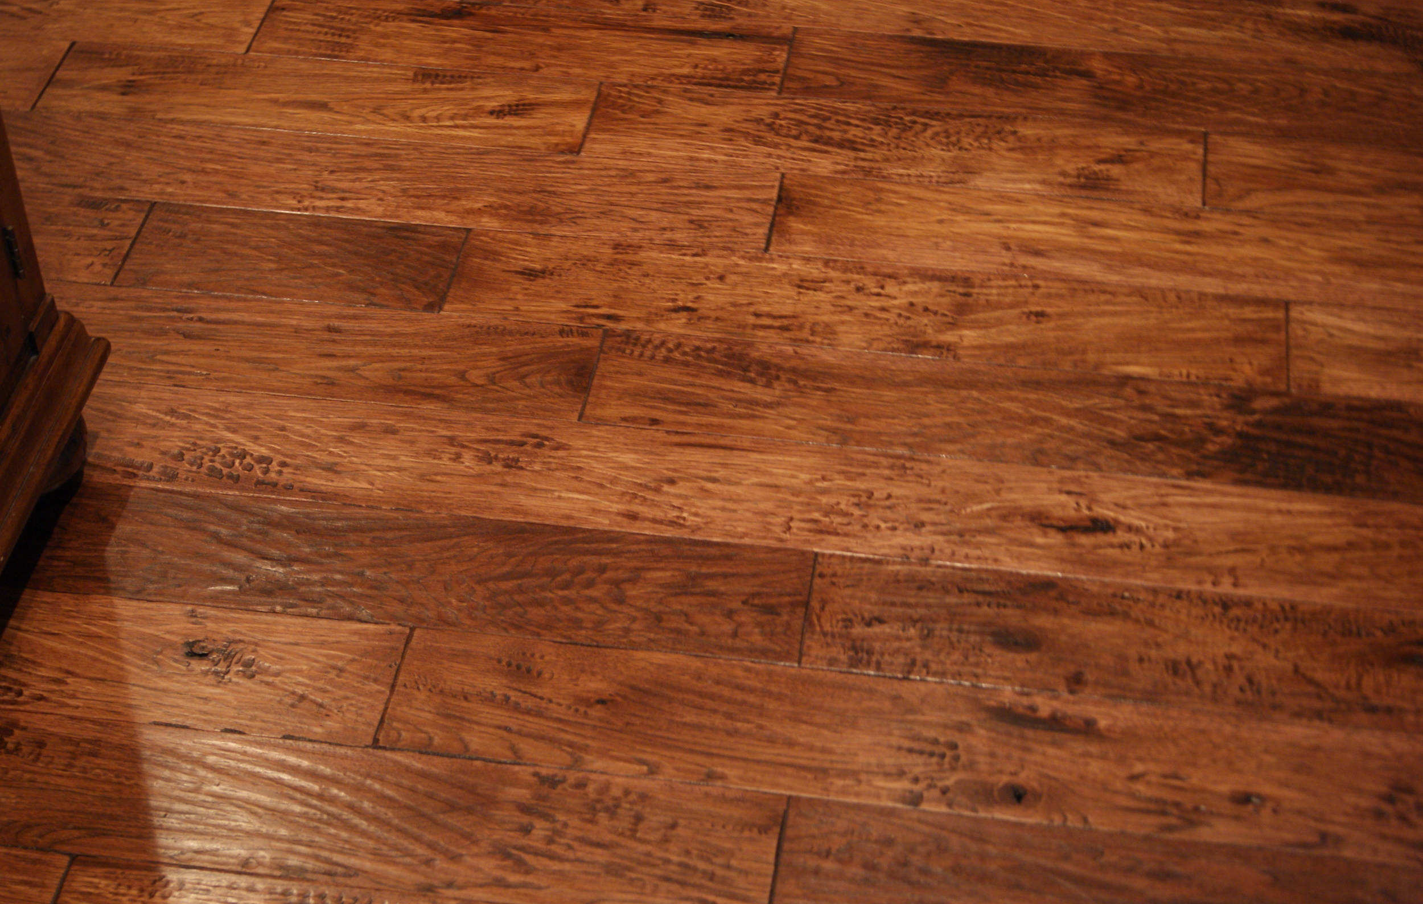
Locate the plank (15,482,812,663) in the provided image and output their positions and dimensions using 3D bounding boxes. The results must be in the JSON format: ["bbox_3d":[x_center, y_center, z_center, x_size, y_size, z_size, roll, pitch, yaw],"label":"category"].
[{"bbox_3d":[-0.268,0.099,1.967,0.702,0.016,0.127,5,44,7],"label":"plank"}]

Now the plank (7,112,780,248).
[{"bbox_3d":[-0.365,-0.267,2.348,0.862,0.016,0.127,5,44,7],"label":"plank"}]

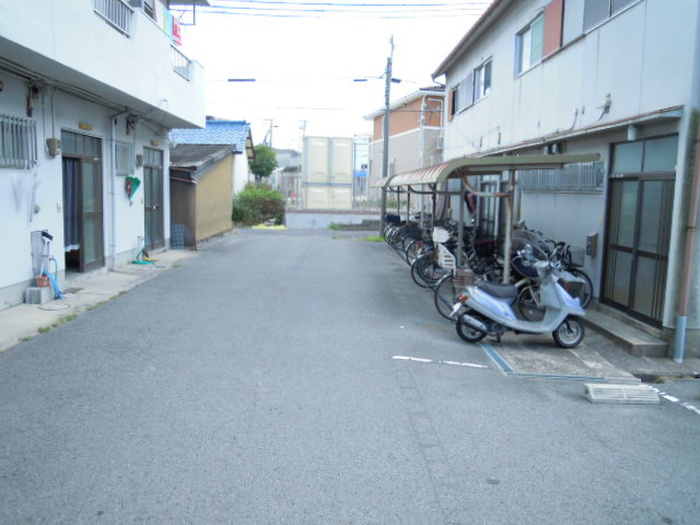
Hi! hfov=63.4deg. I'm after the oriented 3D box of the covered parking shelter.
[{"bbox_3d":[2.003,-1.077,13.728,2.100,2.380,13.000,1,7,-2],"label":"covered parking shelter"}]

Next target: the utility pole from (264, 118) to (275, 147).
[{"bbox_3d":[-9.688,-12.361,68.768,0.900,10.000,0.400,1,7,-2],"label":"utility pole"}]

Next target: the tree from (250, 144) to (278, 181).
[{"bbox_3d":[-4.594,-4.193,30.109,1.700,4.000,1.700,1,7,-2],"label":"tree"}]

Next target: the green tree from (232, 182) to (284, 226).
[{"bbox_3d":[-4.378,-2.841,27.264,2.600,2.060,2.200,1,7,-2],"label":"green tree"}]

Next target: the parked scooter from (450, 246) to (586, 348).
[{"bbox_3d":[2.053,0.415,6.923,1.620,1.170,0.650,3,7,8],"label":"parked scooter"}]

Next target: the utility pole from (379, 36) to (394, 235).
[{"bbox_3d":[1.415,-4.817,22.003,0.400,7.640,0.400,1,7,-2],"label":"utility pole"}]

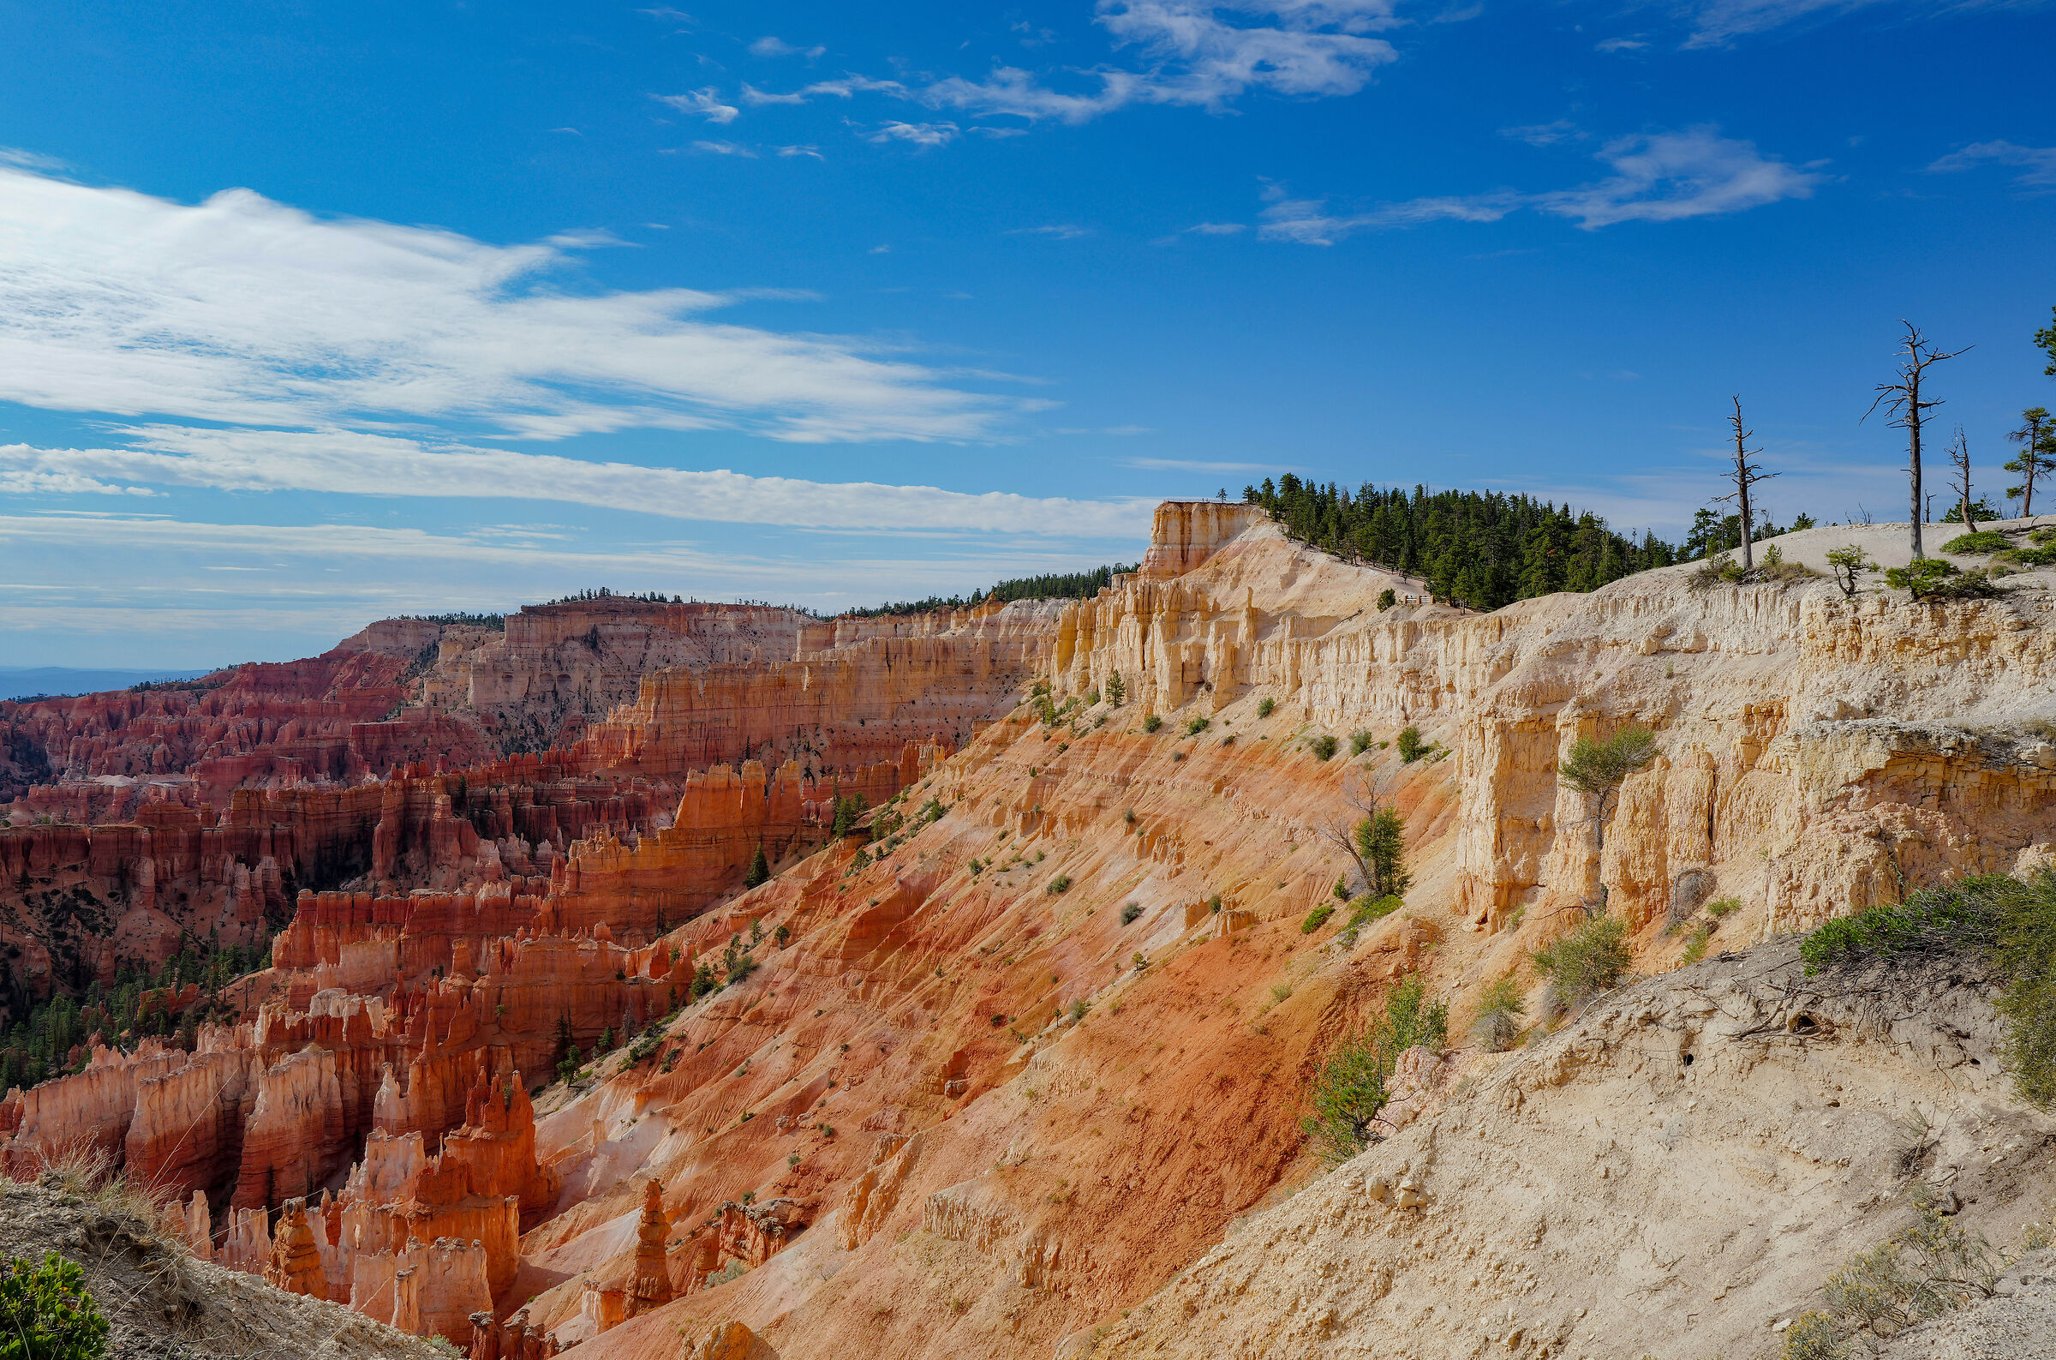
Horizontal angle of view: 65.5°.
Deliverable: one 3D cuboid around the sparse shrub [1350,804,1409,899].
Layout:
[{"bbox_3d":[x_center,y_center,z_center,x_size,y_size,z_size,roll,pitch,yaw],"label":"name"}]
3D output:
[{"bbox_3d":[10.835,5.317,49.000,1.760,2.800,1.700,0,1,0],"label":"sparse shrub"}]

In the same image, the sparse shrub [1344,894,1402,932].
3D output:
[{"bbox_3d":[9.918,6.725,46.000,1.600,1.070,1.400,0,1,0],"label":"sparse shrub"}]

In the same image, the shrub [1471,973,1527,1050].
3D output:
[{"bbox_3d":[7.952,5.629,27.000,0.910,1.250,1.000,0,1,0],"label":"shrub"}]

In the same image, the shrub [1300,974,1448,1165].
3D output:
[{"bbox_3d":[5.199,5.847,24.000,2.120,2.710,2.100,0,1,0],"label":"shrub"}]

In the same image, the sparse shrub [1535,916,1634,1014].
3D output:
[{"bbox_3d":[10.056,5.201,29.000,1.700,1.840,1.700,0,1,0],"label":"sparse shrub"}]

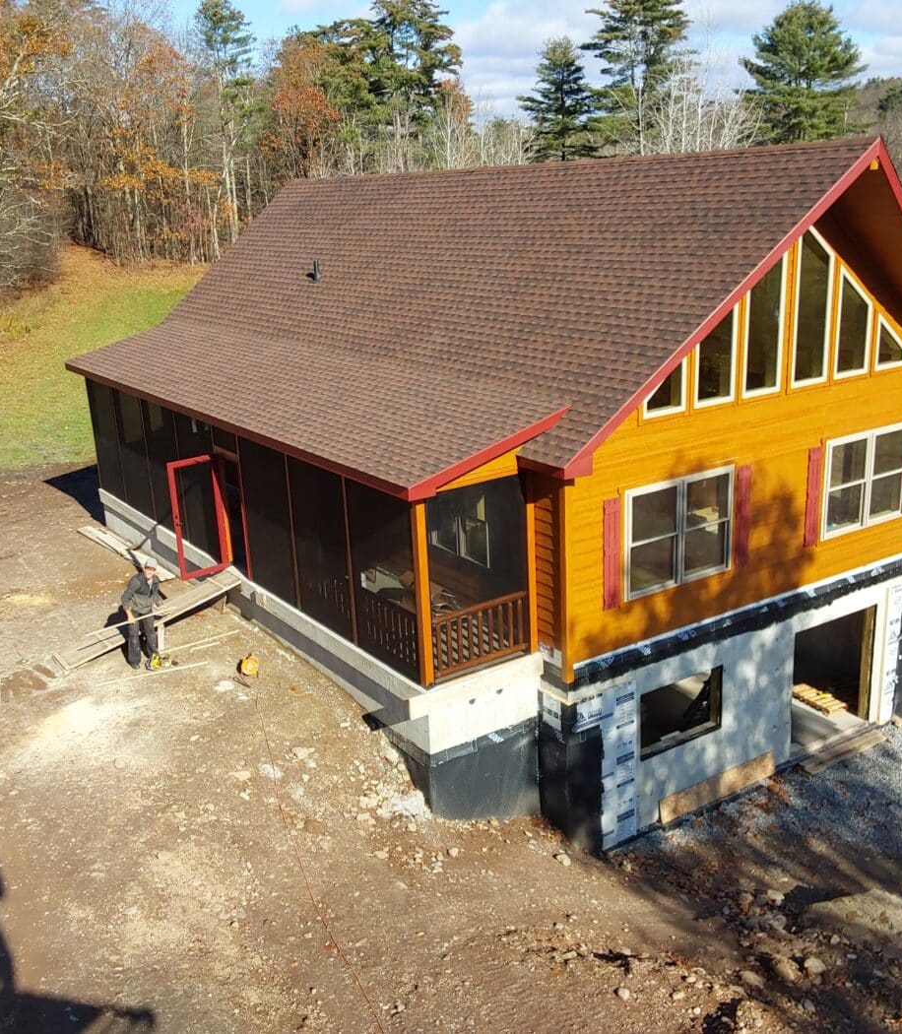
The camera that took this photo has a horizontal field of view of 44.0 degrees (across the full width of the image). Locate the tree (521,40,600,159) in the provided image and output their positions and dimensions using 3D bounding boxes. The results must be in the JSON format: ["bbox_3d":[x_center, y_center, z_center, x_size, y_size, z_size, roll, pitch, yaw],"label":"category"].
[{"bbox_3d":[5.560,-16.850,55.221,4.700,12.799,4.700,-3,16,0],"label":"tree"}]

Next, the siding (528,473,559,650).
[{"bbox_3d":[1.216,0.672,14.413,0.125,2.465,0.512,-13,19,-32],"label":"siding"}]

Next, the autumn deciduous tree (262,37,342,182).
[{"bbox_3d":[-7.646,-19.038,60.642,5.000,13.066,5.000,-3,16,0],"label":"autumn deciduous tree"}]

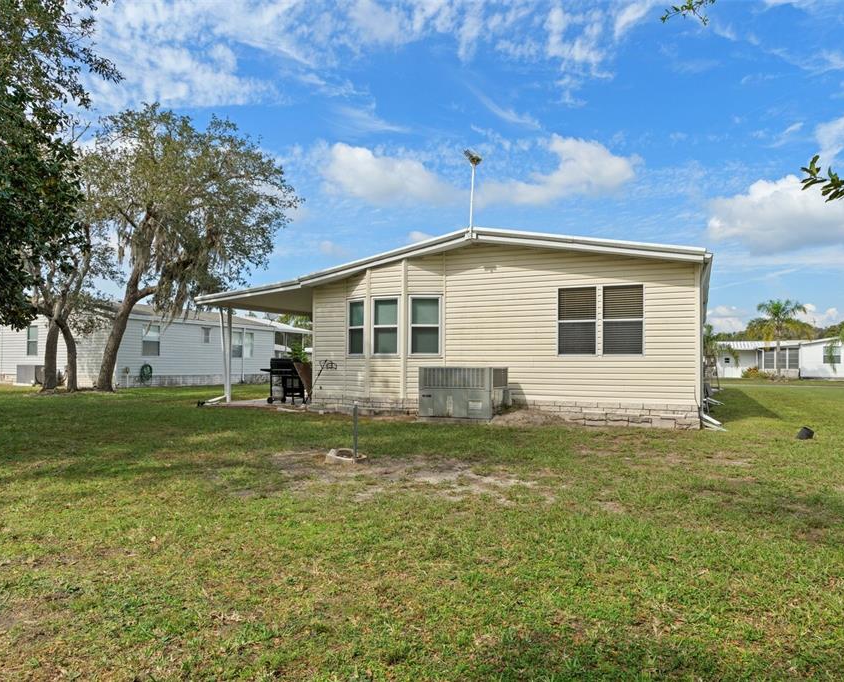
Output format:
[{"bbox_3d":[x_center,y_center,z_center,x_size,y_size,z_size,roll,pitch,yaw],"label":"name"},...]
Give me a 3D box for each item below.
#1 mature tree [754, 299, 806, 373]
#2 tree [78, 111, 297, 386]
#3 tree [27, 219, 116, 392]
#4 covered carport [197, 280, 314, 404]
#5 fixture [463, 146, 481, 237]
[{"bbox_3d":[27.600,-0.200,46.000,4.300,6.300,4.200,0,-2,0],"label":"mature tree"},{"bbox_3d":[-8.900,-3.600,23.100,8.400,11.000,8.000,0,-2,0],"label":"tree"},{"bbox_3d":[-13.396,-1.350,23.000,3.900,7.000,3.800,0,-2,0],"label":"tree"},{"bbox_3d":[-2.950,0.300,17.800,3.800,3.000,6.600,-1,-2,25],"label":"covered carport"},{"bbox_3d":[1.040,-3.080,12.300,0.400,1.780,0.400,-1,-2,25],"label":"fixture"}]

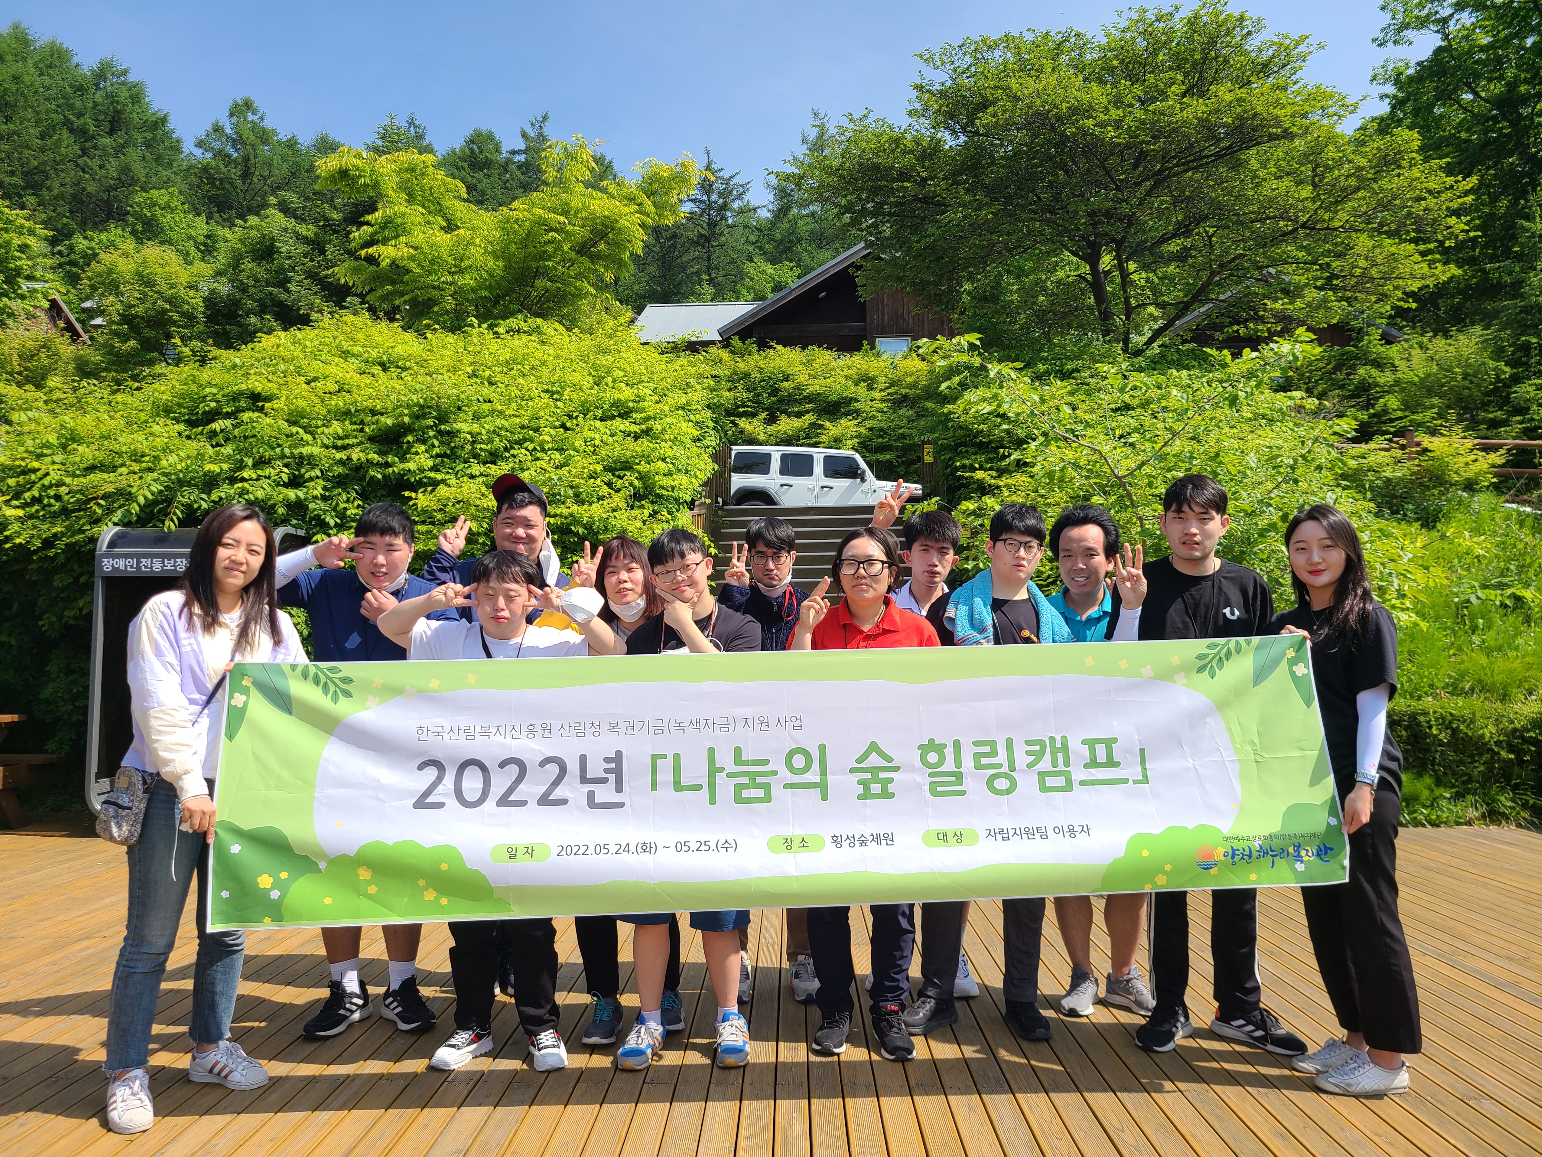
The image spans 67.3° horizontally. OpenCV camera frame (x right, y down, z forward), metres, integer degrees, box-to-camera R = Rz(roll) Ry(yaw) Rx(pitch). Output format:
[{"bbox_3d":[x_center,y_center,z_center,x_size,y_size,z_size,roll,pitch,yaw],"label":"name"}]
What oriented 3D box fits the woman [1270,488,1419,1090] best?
[{"bbox_3d":[1.650,0.611,3.369,0.410,1.655,0.450,2,-4,-32],"label":"woman"}]

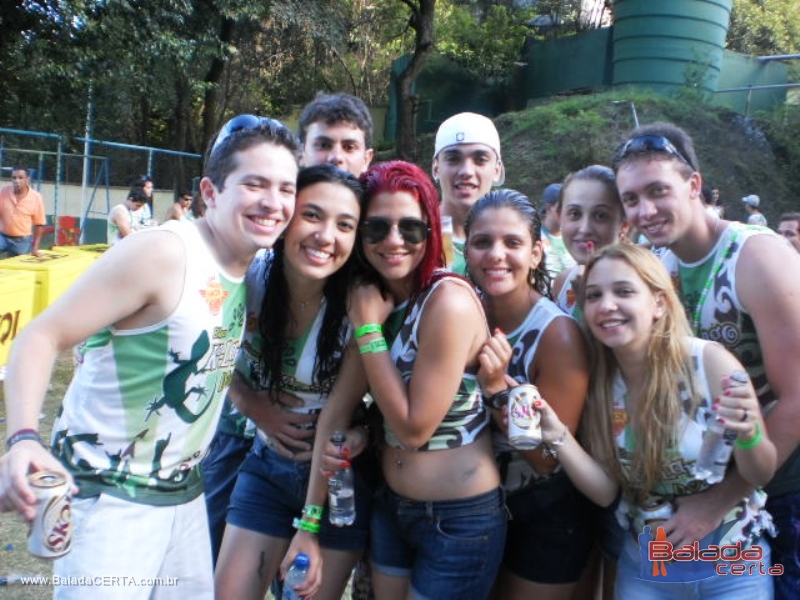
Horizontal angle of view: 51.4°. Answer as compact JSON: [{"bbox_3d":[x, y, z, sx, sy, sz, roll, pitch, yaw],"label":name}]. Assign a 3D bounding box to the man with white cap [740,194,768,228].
[{"bbox_3d":[5.090,-0.660,12.086,0.360,1.720,0.500,8,8,40],"label":"man with white cap"}]

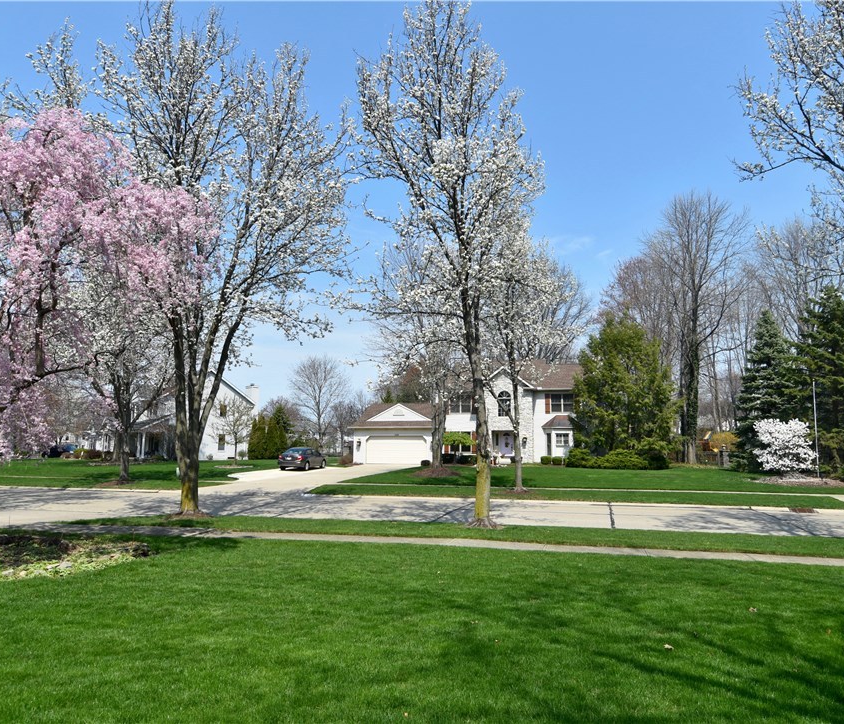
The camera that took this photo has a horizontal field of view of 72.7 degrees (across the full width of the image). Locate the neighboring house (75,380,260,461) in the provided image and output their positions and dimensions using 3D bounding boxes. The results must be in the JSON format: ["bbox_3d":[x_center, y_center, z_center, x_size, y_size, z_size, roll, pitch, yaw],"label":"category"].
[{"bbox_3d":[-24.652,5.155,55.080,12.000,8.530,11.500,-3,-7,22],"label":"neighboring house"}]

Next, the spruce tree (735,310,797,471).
[{"bbox_3d":[23.031,1.764,38.093,4.200,10.588,4.200,-4,-9,31],"label":"spruce tree"}]

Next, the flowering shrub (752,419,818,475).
[{"bbox_3d":[21.278,4.965,33.640,3.400,3.284,3.400,-5,-9,32],"label":"flowering shrub"}]

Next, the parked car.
[{"bbox_3d":[-7.626,6.071,36.723,1.780,1.450,4.500,-1,-8,10],"label":"parked car"}]

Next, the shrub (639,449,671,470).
[{"bbox_3d":[16.026,6.760,39.675,2.200,1.390,2.000,-2,-7,15],"label":"shrub"}]

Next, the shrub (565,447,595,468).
[{"bbox_3d":[11.467,6.964,41.463,2.150,1.400,2.000,-2,-7,15],"label":"shrub"}]

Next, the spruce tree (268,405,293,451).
[{"bbox_3d":[-14.587,7.048,59.081,2.900,5.530,2.900,-2,-7,15],"label":"spruce tree"}]

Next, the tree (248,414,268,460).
[{"bbox_3d":[-14.800,6.739,51.561,1.800,4.017,1.800,2,-8,-16],"label":"tree"}]

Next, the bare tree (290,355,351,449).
[{"bbox_3d":[-11.491,4.913,64.880,7.000,11.170,7.000,0,-7,0],"label":"bare tree"}]

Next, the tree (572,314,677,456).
[{"bbox_3d":[15.430,2.076,43.668,7.500,11.590,7.200,-2,-7,15],"label":"tree"}]

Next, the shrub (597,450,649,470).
[{"bbox_3d":[13.983,6.808,39.770,3.400,1.320,2.400,-2,-7,15],"label":"shrub"}]

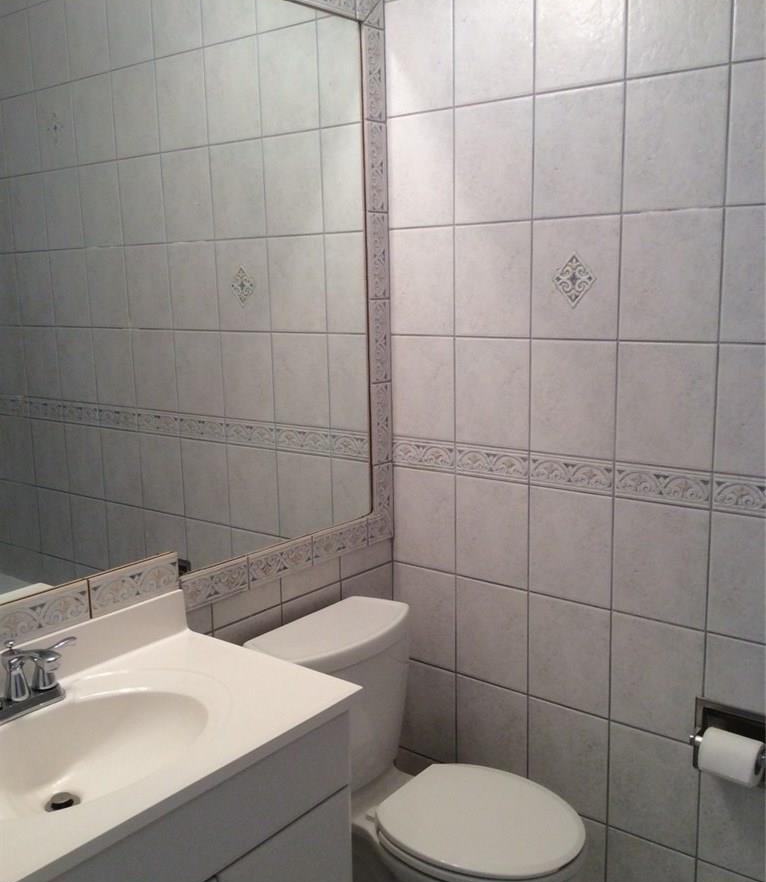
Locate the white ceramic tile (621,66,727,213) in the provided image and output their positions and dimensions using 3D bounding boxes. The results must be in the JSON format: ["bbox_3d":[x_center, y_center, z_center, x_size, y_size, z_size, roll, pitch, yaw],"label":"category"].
[{"bbox_3d":[0.555,-0.567,1.802,0.201,0.249,0.009,7,13,39],"label":"white ceramic tile"}]

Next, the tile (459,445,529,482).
[{"bbox_3d":[0.253,0.050,2.173,0.201,0.070,0.009,7,13,39],"label":"tile"}]

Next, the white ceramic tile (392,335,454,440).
[{"bbox_3d":[0.097,-0.128,2.254,0.186,0.247,0.010,7,13,39],"label":"white ceramic tile"}]

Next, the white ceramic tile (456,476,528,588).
[{"bbox_3d":[0.254,0.209,2.191,0.200,0.247,0.010,7,13,39],"label":"white ceramic tile"}]

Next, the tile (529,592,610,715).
[{"bbox_3d":[0.416,0.474,2.107,0.200,0.247,0.010,7,13,39],"label":"tile"}]

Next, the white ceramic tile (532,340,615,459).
[{"bbox_3d":[0.405,-0.090,2.004,0.200,0.247,0.010,7,13,39],"label":"white ceramic tile"}]

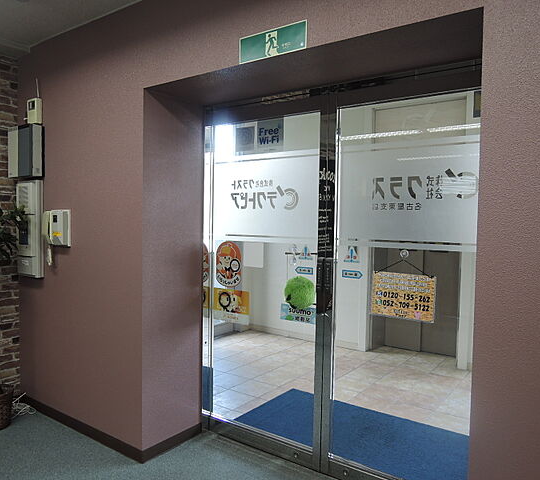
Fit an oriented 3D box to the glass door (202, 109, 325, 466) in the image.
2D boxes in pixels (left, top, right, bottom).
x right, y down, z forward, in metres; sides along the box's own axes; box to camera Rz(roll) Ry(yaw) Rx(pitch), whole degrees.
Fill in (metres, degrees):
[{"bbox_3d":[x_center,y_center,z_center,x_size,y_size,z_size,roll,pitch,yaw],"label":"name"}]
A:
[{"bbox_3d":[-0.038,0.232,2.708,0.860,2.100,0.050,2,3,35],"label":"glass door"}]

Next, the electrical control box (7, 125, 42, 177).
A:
[{"bbox_3d":[-1.725,-0.622,3.139,0.340,0.356,0.086,2,3,35],"label":"electrical control box"}]

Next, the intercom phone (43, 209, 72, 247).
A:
[{"bbox_3d":[-1.420,-0.081,2.953,0.225,0.236,0.070,2,3,35],"label":"intercom phone"}]

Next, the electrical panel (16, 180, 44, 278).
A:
[{"bbox_3d":[-1.712,-0.079,3.156,0.238,0.685,0.082,2,3,35],"label":"electrical panel"}]

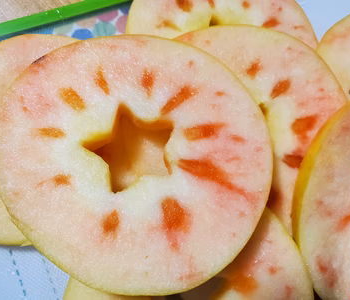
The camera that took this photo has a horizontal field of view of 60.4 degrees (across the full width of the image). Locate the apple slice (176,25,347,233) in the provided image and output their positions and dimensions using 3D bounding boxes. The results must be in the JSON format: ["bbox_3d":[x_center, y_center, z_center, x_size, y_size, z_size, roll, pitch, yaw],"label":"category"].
[{"bbox_3d":[0.022,-0.005,0.109,0.082,0.010,0.082,0,78,1],"label":"apple slice"}]

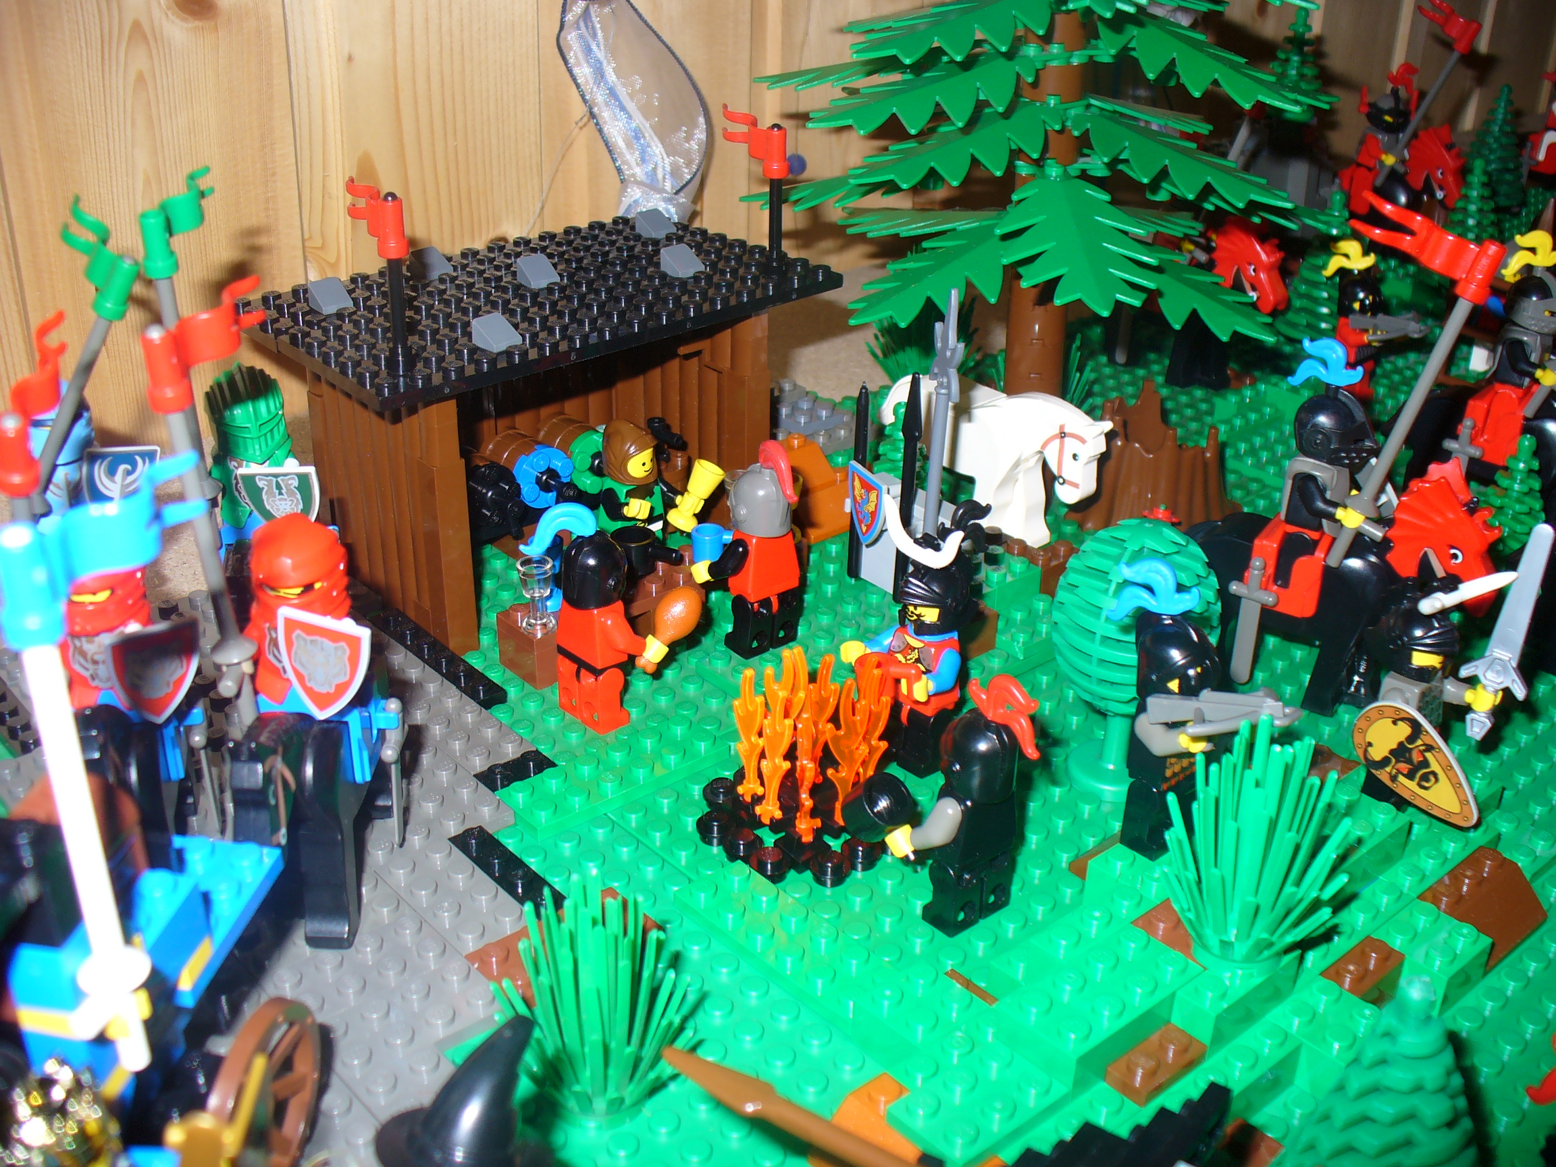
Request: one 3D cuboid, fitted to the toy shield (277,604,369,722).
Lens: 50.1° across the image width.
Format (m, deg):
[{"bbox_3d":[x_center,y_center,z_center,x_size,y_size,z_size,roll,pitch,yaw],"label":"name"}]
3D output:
[{"bbox_3d":[-0.074,0.014,0.272,0.015,0.019,0.005,14,28,6],"label":"toy shield"}]

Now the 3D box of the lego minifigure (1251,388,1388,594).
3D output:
[{"bbox_3d":[0.116,-0.019,0.352,0.023,0.045,0.025,18,32,30],"label":"lego minifigure"}]

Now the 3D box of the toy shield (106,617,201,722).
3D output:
[{"bbox_3d":[-0.112,0.018,0.298,0.015,0.018,0.005,-19,39,-41],"label":"toy shield"}]

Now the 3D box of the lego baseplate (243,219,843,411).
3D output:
[{"bbox_3d":[-0.058,-0.069,0.400,0.128,0.005,0.080,-21,34,-36],"label":"lego baseplate"}]

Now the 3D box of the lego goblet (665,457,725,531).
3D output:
[{"bbox_3d":[-0.020,-0.021,0.405,0.008,0.016,0.008,2,31,-50],"label":"lego goblet"}]

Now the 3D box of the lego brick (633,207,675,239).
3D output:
[{"bbox_3d":[-0.033,-0.096,0.446,0.008,0.006,0.008,-21,34,-35],"label":"lego brick"}]

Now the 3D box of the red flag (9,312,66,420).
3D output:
[{"bbox_3d":[-0.113,-0.033,0.255,0.006,0.009,0.025,0,49,0],"label":"red flag"}]

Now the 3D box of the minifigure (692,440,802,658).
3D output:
[{"bbox_3d":[-0.005,-0.009,0.373,0.021,0.051,0.025,-21,34,-36],"label":"minifigure"}]

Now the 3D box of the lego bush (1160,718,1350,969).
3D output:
[{"bbox_3d":[0.079,0.043,0.274,0.033,0.043,0.033,0,27,0],"label":"lego bush"}]

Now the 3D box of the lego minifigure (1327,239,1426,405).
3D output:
[{"bbox_3d":[0.198,-0.085,0.554,0.022,0.052,0.035,-21,34,-35],"label":"lego minifigure"}]

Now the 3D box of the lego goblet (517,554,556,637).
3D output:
[{"bbox_3d":[-0.053,0.003,0.366,0.008,0.016,0.008,1,27,0],"label":"lego goblet"}]

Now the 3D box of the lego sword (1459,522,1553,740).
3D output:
[{"bbox_3d":[0.146,0.009,0.333,0.013,0.048,0.004,16,23,23],"label":"lego sword"}]

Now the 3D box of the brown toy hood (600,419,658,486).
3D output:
[{"bbox_3d":[-0.037,-0.032,0.411,0.013,0.014,0.013,-21,34,-36],"label":"brown toy hood"}]

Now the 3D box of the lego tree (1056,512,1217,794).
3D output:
[{"bbox_3d":[0.070,0.014,0.330,0.032,0.058,0.032,1,27,0],"label":"lego tree"}]

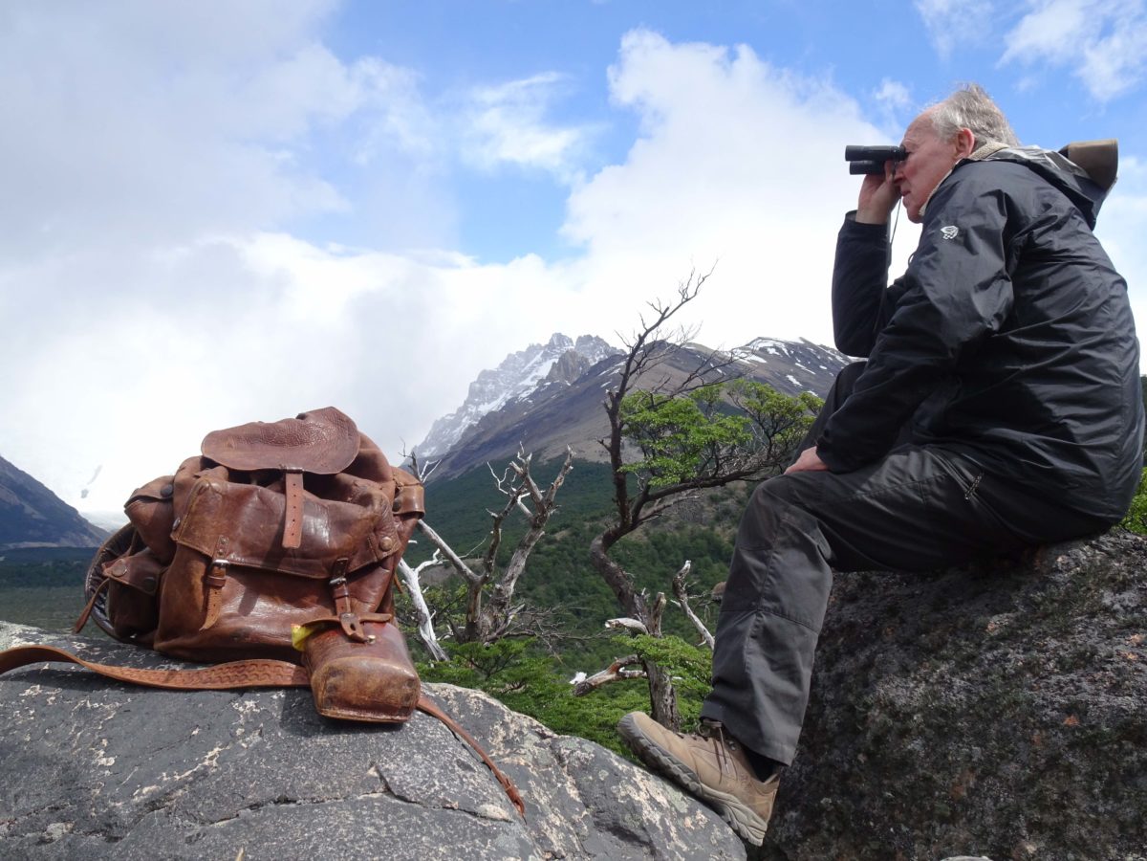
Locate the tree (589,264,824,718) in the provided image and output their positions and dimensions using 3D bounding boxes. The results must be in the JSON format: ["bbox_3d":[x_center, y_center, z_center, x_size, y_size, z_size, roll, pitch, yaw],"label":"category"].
[{"bbox_3d":[0.779,0.497,6.000,1.440,2.864,1.300,0,-5,0],"label":"tree"}]

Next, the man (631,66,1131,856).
[{"bbox_3d":[0.555,0.040,1.810,0.820,1.280,0.600,-2,-6,20],"label":"man"}]

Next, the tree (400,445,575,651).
[{"bbox_3d":[-0.550,0.789,6.600,1.155,1.400,0.900,0,-5,0],"label":"tree"}]

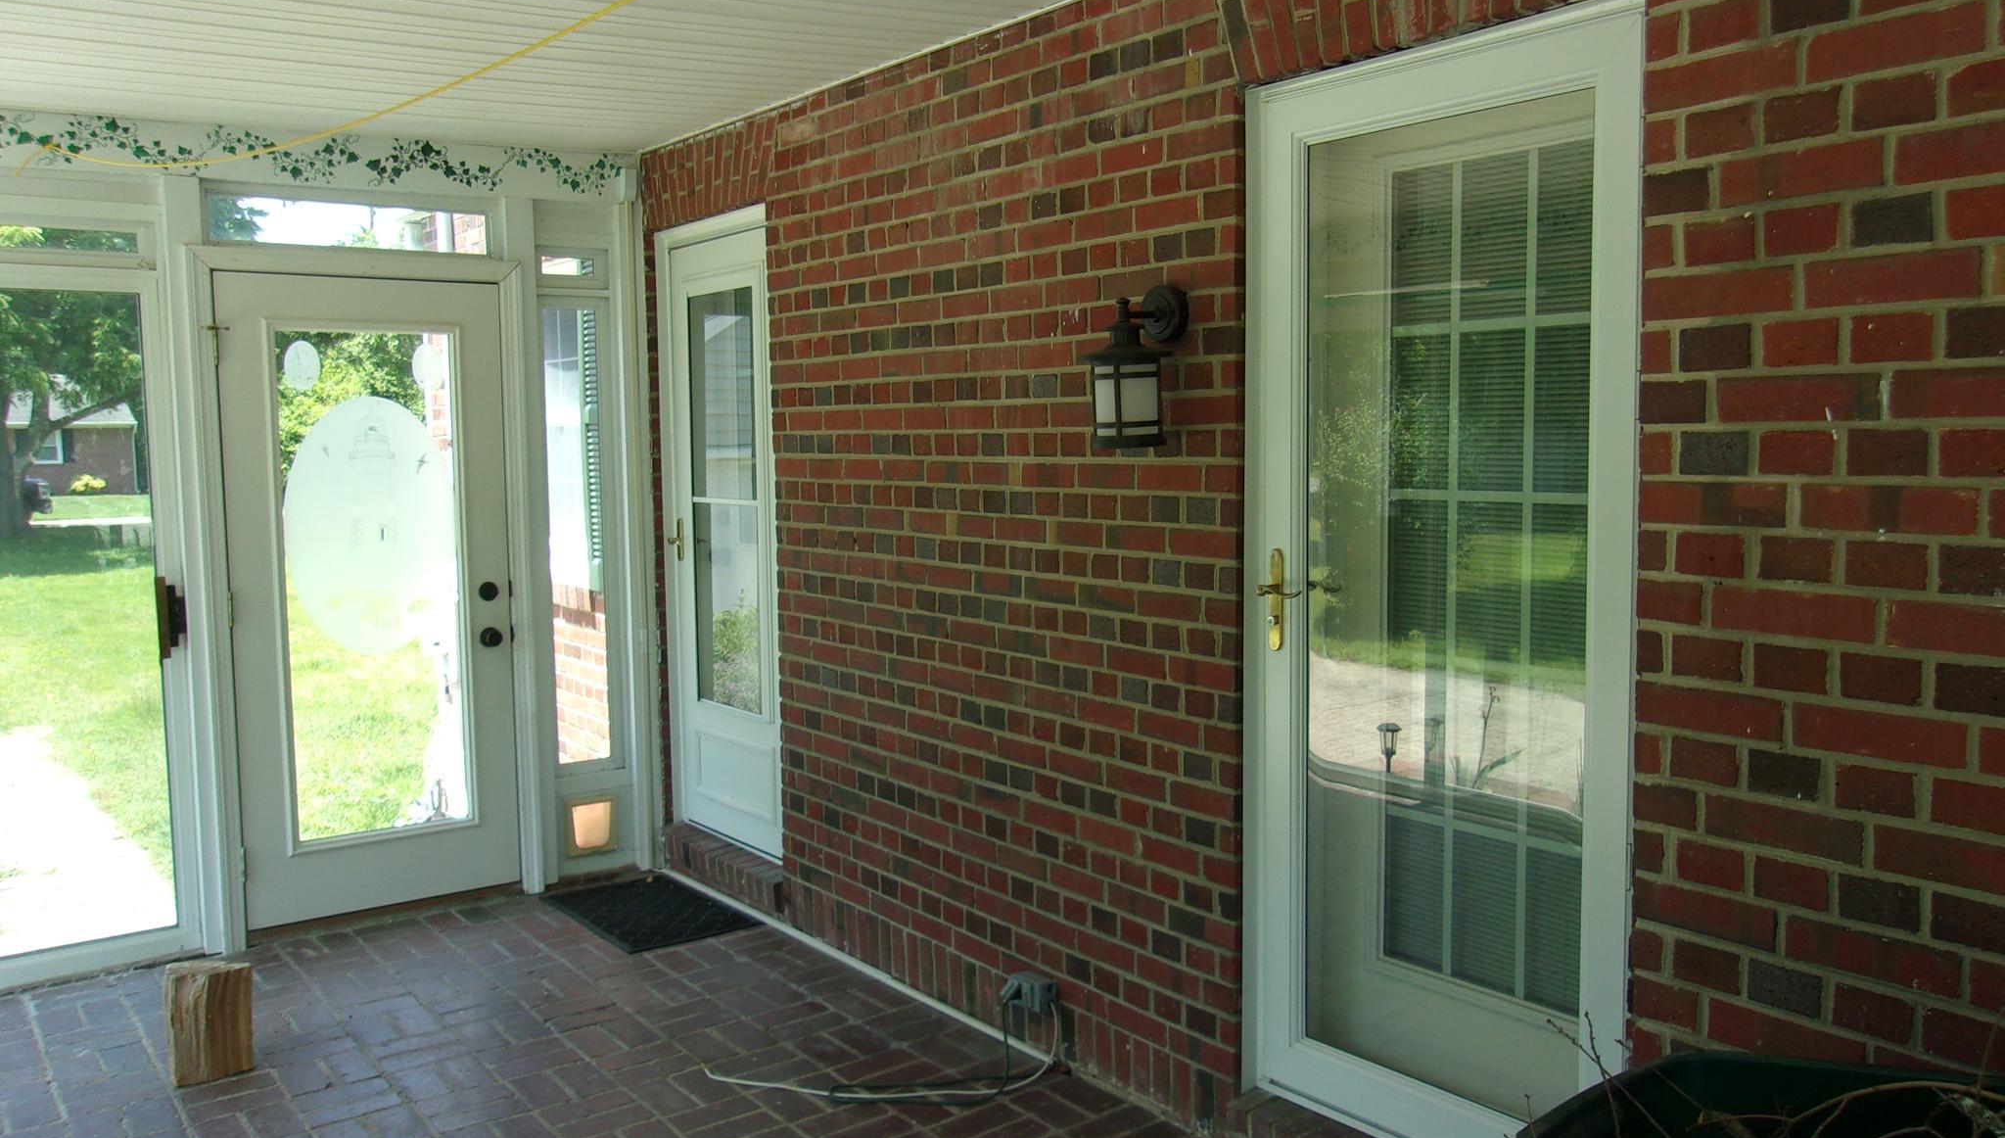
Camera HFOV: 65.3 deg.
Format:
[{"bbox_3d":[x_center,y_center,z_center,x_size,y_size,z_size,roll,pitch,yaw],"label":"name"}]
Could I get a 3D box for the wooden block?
[{"bbox_3d":[-1.947,1.104,3.836,0.176,0.255,0.141,-4,6,-38],"label":"wooden block"}]

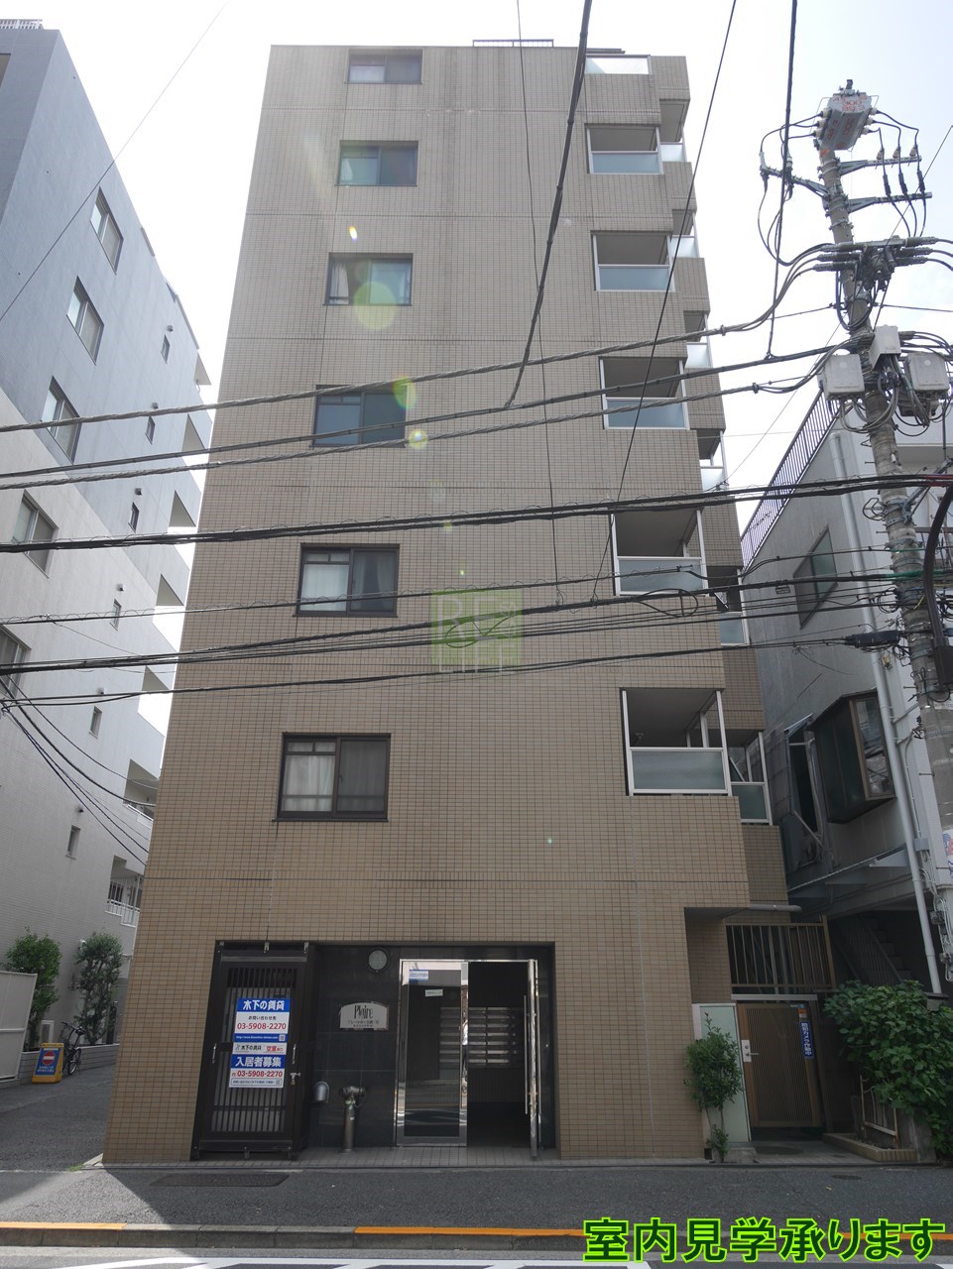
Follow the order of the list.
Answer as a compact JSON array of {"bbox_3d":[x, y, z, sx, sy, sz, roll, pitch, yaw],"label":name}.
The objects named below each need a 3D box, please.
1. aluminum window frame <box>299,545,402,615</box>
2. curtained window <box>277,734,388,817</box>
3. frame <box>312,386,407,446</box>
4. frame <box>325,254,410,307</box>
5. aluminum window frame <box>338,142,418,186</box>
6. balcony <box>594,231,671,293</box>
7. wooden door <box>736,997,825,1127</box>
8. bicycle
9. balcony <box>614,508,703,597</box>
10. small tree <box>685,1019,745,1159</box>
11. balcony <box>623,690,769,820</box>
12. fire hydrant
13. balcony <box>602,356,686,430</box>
[{"bbox_3d":[-1.786,-0.727,12.367,1.400,1.105,0.160,0,-23,0],"label":"aluminum window frame"},{"bbox_3d":[-1.803,1.816,11.249,1.400,1.120,0.140,0,-23,0],"label":"curtained window"},{"bbox_3d":[-1.770,-3.287,13.456,1.405,1.140,0.160,0,-23,0],"label":"frame"},{"bbox_3d":[-1.752,-5.798,14.533,1.395,1.135,0.160,0,-23,0],"label":"frame"},{"bbox_3d":[-1.732,-8.308,15.613,1.410,1.140,0.130,0,-23,0],"label":"aluminum window frame"},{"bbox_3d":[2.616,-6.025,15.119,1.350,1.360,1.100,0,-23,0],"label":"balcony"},{"bbox_3d":[3.815,5.422,11.120,0.910,1.405,0.080,0,-23,0],"label":"wooden door"},{"bbox_3d":[-8.107,8.333,17.696,0.520,1.000,1.500,4,-24,-8],"label":"bicycle"},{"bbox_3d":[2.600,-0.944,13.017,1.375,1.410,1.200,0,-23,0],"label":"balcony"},{"bbox_3d":[2.595,4.928,9.583,0.640,1.430,0.560,0,-23,0],"label":"small tree"},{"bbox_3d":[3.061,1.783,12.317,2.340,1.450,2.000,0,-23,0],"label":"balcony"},{"bbox_3d":[-1.468,5.637,10.256,0.310,0.690,0.240,0,-23,0],"label":"fire hydrant"},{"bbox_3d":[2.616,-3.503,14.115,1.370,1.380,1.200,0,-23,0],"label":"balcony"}]

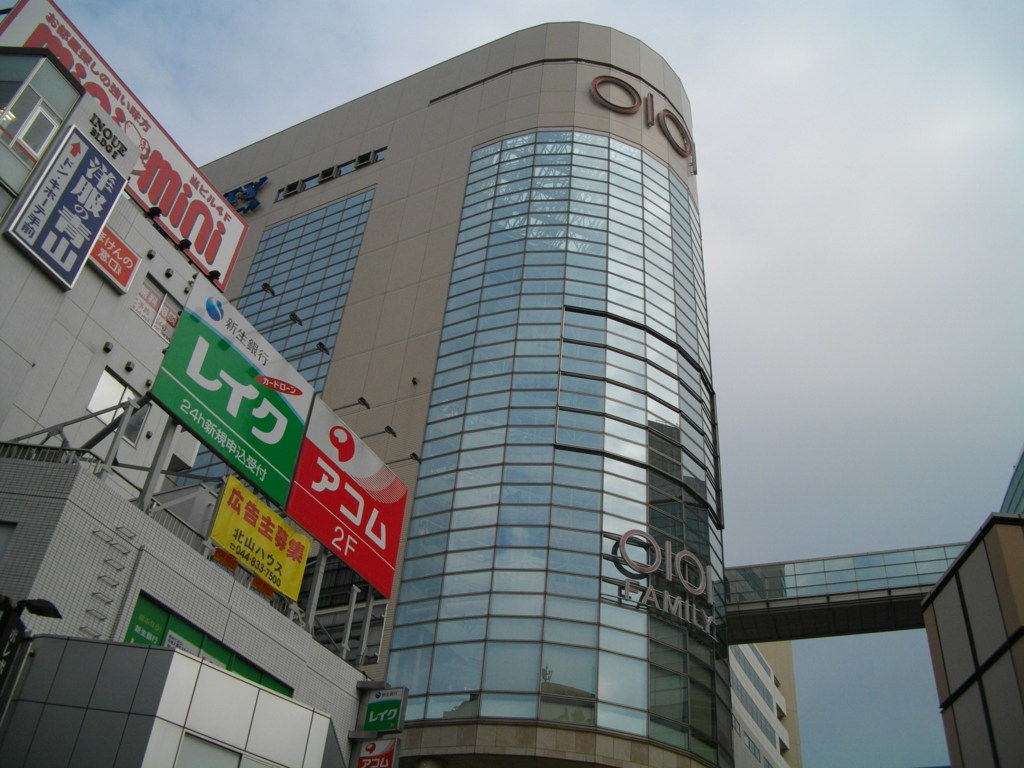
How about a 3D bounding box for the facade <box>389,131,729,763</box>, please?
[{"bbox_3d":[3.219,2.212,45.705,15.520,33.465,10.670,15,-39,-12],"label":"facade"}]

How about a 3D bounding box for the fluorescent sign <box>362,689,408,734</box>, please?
[{"bbox_3d":[-2.655,6.956,19.454,0.860,0.930,0.240,-12,-41,22],"label":"fluorescent sign"}]

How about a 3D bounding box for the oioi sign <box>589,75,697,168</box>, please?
[{"bbox_3d":[8.182,-15.842,54.941,8.342,3.104,1.358,26,-42,-24],"label":"oioi sign"}]

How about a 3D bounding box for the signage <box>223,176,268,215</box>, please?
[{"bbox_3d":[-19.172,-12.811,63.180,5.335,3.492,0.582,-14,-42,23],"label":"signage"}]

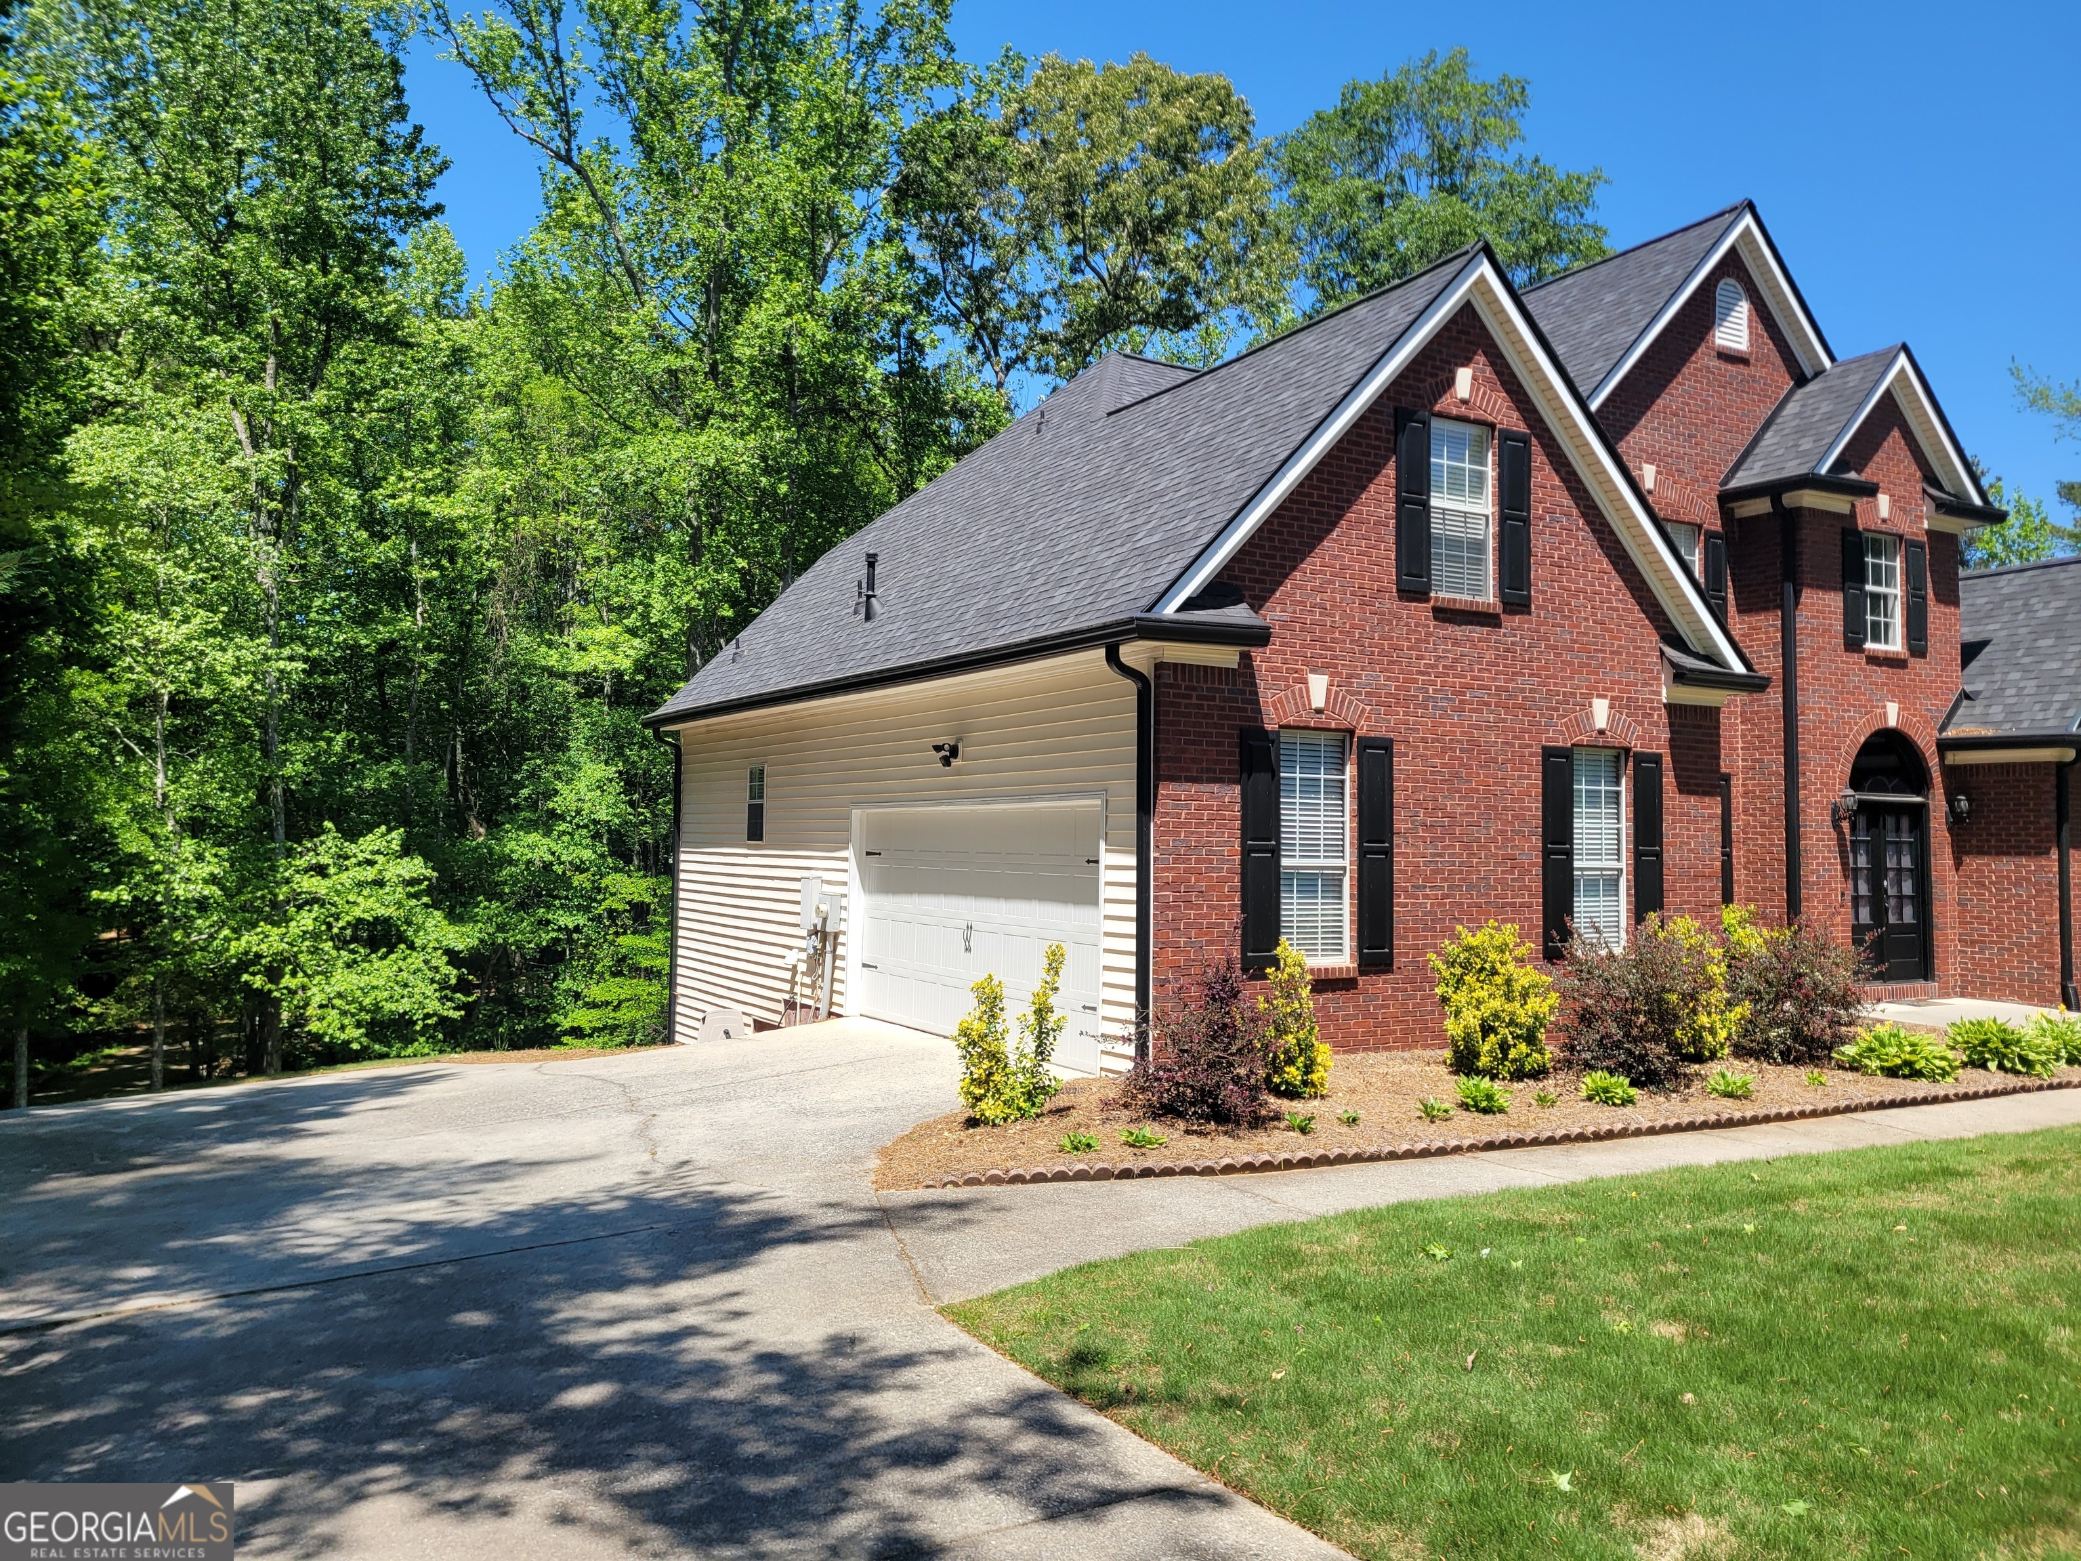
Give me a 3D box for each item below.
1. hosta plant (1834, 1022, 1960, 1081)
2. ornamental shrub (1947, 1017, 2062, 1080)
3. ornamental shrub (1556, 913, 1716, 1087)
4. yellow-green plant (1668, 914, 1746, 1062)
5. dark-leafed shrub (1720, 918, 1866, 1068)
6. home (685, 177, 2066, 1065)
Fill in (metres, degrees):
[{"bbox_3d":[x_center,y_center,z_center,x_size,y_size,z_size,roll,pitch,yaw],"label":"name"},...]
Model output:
[{"bbox_3d":[6.610,2.080,12.090,0.880,0.380,0.840,2,-3,-30],"label":"hosta plant"},{"bbox_3d":[7.664,2.088,12.426,0.918,0.439,0.900,2,-3,-31],"label":"ornamental shrub"},{"bbox_3d":[4.495,1.635,11.790,1.199,1.218,1.150,2,-3,-31],"label":"ornamental shrub"},{"bbox_3d":[5.550,1.706,13.029,0.747,1.173,0.700,2,-3,-31],"label":"yellow-green plant"},{"bbox_3d":[6.268,1.722,13.000,1.161,1.182,1.100,2,-3,-31],"label":"dark-leafed shrub"},{"bbox_3d":[4.939,-1.627,20.343,16.929,9.325,11.571,2,-3,-31],"label":"home"}]

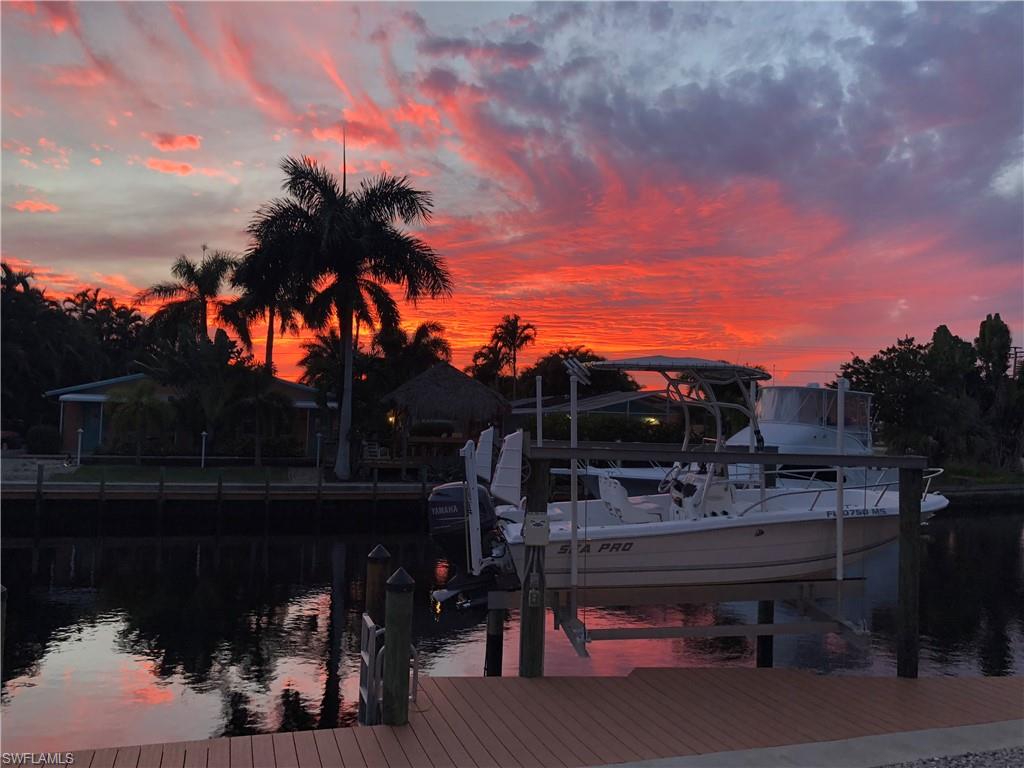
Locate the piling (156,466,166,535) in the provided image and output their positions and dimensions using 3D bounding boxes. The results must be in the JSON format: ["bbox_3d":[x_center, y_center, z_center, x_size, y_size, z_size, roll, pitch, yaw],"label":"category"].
[{"bbox_3d":[-11.415,3.792,26.977,0.210,2.203,0.210,3,-3,-19],"label":"piling"}]

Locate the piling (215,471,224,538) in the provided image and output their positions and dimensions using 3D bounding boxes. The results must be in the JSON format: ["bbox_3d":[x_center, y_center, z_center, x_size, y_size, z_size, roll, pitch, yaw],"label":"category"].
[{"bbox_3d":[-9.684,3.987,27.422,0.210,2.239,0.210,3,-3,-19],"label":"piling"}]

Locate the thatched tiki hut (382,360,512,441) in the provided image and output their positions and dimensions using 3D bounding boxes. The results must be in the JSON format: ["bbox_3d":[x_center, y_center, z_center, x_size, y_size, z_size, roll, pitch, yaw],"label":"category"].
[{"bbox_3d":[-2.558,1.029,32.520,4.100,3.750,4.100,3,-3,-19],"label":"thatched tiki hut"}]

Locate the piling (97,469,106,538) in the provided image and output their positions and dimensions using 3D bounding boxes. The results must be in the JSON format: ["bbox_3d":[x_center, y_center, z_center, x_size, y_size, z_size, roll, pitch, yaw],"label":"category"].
[{"bbox_3d":[-12.687,3.662,25.600,0.240,2.050,0.240,3,-3,-19],"label":"piling"}]

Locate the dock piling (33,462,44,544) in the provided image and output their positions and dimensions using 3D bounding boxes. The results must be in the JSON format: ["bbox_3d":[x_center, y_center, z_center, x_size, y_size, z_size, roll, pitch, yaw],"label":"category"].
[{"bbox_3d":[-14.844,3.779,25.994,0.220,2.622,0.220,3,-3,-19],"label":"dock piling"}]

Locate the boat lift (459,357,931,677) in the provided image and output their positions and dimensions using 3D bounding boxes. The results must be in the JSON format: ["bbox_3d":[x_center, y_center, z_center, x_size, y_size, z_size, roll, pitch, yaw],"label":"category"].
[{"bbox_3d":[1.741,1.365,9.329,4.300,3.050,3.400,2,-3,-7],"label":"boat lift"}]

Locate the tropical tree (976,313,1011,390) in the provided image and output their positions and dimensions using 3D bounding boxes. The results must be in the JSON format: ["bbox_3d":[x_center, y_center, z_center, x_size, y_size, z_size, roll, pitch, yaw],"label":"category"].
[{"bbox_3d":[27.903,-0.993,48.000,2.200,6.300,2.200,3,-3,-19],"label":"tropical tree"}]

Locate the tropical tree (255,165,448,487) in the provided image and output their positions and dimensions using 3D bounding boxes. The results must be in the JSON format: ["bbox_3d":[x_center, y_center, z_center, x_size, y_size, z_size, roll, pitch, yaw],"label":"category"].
[{"bbox_3d":[-6.117,-2.526,31.003,7.400,12.153,7.000,3,-3,-19],"label":"tropical tree"}]

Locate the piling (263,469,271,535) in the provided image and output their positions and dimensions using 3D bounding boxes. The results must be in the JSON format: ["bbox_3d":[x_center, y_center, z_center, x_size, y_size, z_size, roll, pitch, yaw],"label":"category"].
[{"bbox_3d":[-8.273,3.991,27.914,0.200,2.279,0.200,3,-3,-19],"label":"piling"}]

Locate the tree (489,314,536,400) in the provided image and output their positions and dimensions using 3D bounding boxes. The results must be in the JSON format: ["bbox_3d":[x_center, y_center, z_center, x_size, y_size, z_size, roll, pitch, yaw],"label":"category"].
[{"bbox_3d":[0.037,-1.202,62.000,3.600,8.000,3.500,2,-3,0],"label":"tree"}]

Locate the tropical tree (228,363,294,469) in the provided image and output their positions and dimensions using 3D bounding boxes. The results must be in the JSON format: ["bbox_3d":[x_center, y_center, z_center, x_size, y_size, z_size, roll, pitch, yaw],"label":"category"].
[{"bbox_3d":[-9.807,1.189,32.300,2.500,4.100,2.500,3,-3,-19],"label":"tropical tree"}]

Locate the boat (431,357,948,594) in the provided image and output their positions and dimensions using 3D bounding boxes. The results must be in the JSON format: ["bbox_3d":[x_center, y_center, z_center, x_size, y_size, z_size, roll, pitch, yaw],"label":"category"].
[{"bbox_3d":[2.110,1.068,9.383,6.100,2.730,2.350,0,-3,-7],"label":"boat"}]

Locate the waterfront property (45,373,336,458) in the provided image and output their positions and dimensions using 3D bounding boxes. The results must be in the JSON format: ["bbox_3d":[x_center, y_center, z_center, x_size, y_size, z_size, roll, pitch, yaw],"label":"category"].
[{"bbox_3d":[-14.769,1.391,38.556,11.300,3.700,9.000,3,-3,-19],"label":"waterfront property"}]

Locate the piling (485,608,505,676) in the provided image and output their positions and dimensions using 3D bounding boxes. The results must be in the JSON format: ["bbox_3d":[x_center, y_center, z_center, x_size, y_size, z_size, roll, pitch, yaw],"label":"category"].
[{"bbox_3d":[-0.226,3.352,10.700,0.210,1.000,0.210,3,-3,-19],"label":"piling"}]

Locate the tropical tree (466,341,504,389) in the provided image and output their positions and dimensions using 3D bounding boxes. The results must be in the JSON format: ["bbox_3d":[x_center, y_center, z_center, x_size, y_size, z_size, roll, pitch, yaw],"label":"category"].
[{"bbox_3d":[-1.621,0.935,52.069,2.800,7.327,2.800,3,-3,-19],"label":"tropical tree"}]

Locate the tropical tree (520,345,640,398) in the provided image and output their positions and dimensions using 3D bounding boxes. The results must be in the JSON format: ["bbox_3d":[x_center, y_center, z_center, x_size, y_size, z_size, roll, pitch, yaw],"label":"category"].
[{"bbox_3d":[5.210,-0.404,63.000,9.000,5.200,8.000,3,-3,-19],"label":"tropical tree"}]

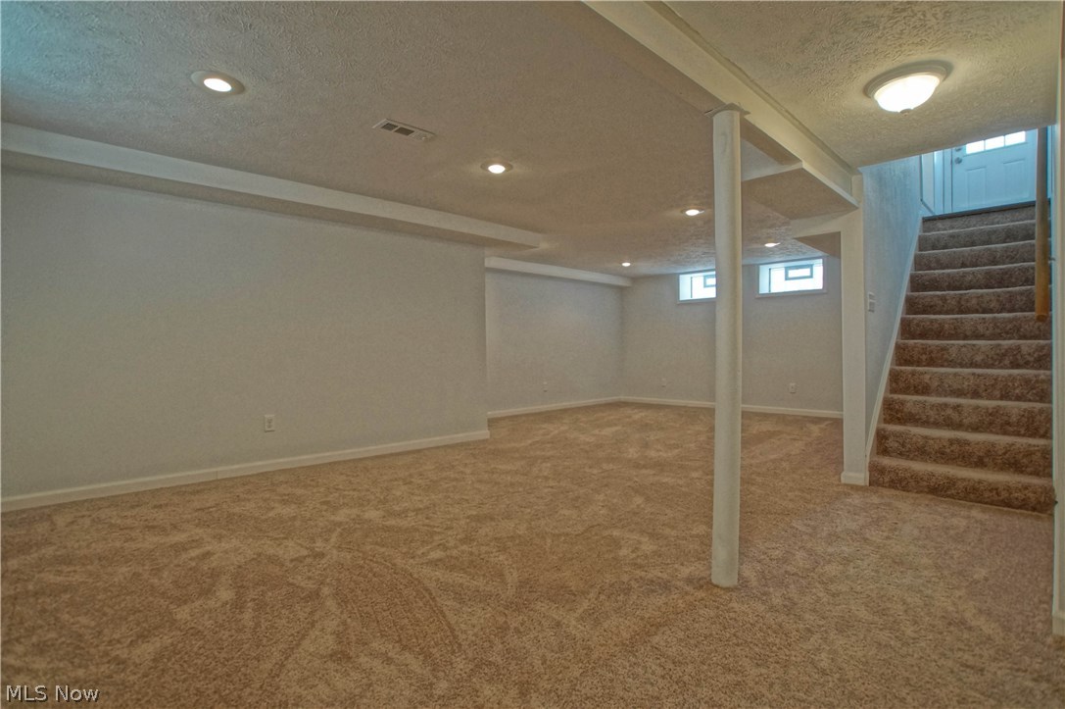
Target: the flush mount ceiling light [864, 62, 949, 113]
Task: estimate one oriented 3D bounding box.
[{"bbox_3d":[1.775,-1.226,2.243,0.315,0.135,0.315,-1,1,-45],"label":"flush mount ceiling light"}]

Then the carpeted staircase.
[{"bbox_3d":[3.415,-0.200,3.678,2.153,2.209,0.857,-1,1,-43],"label":"carpeted staircase"}]

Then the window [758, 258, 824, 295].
[{"bbox_3d":[3.760,-1.112,6.867,0.140,0.420,0.830,-1,1,-45],"label":"window"}]

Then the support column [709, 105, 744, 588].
[{"bbox_3d":[0.781,-0.028,1.904,0.105,1.930,0.105,-1,1,-45],"label":"support column"}]

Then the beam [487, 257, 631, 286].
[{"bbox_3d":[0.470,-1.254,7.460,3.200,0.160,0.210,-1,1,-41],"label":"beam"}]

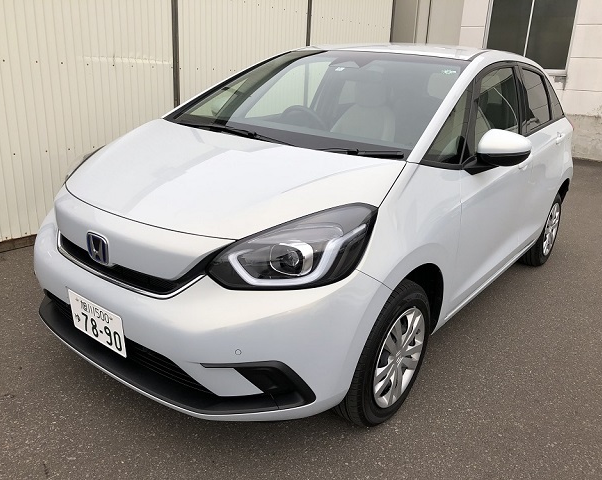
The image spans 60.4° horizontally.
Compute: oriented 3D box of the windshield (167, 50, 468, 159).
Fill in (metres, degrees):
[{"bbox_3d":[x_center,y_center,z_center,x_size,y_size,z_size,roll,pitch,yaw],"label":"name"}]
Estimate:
[{"bbox_3d":[0.073,-0.736,2.591,1.420,0.090,1.070,16,46,35],"label":"windshield"}]

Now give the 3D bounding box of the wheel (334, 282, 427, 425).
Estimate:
[{"bbox_3d":[0.354,0.465,2.159,0.190,0.600,0.600,16,22,35],"label":"wheel"}]

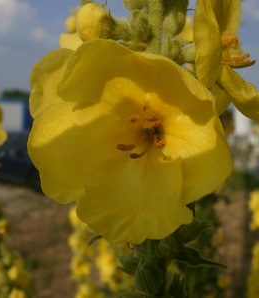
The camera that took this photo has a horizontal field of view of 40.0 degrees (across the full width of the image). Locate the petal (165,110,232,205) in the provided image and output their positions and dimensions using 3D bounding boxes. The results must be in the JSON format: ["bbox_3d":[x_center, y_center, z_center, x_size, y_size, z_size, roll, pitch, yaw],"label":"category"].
[{"bbox_3d":[0.017,0.002,0.093,0.015,0.024,0.009,3,-4,34],"label":"petal"}]

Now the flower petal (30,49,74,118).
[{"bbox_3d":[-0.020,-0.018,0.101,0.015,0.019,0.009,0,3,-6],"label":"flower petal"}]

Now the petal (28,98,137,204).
[{"bbox_3d":[-0.012,0.001,0.092,0.028,0.026,0.010,-1,-3,-9],"label":"petal"}]

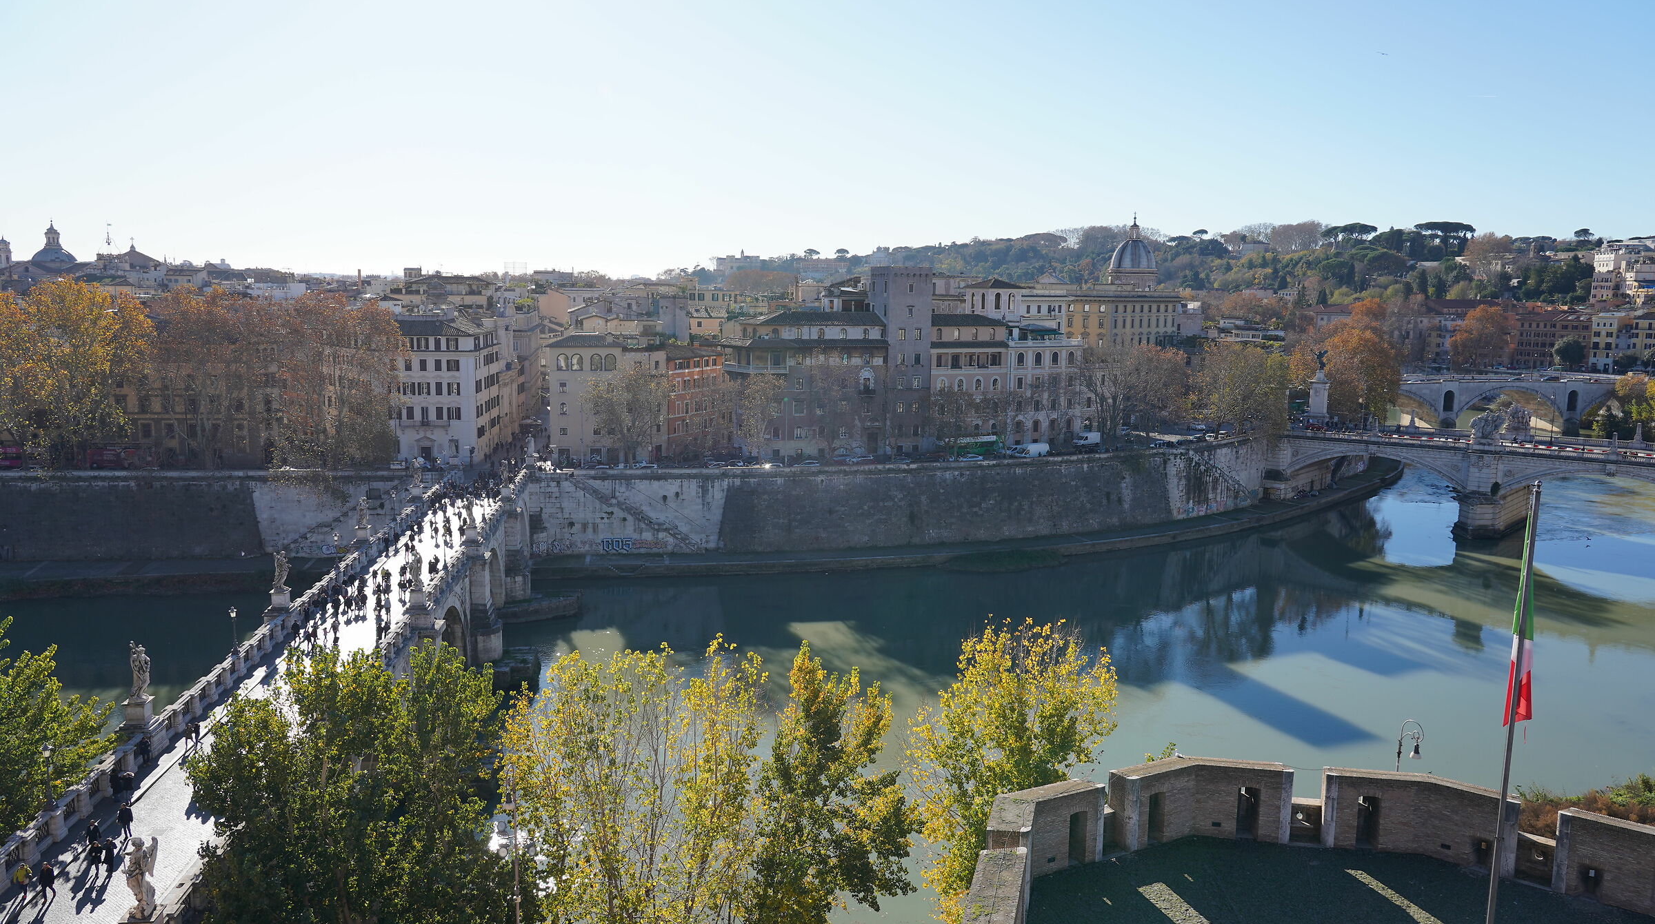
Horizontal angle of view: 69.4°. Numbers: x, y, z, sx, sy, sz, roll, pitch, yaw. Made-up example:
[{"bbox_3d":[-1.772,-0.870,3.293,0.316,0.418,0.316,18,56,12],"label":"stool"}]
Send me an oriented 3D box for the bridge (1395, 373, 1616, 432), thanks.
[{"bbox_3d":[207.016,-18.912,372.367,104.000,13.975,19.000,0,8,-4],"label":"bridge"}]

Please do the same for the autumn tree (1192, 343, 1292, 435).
[{"bbox_3d":[77.760,-13.300,224.290,17.000,18.000,15.000,4,9,19],"label":"autumn tree"}]

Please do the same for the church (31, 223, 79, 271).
[{"bbox_3d":[-276.620,-77.030,427.610,15.000,16.860,15.000,-5,10,-32],"label":"church"}]

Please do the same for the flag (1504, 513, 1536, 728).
[{"bbox_3d":[13.926,3.087,23.973,0.550,4.539,0.400,6,9,31],"label":"flag"}]

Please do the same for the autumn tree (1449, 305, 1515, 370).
[{"bbox_3d":[227.260,-43.090,415.180,20.000,22.370,18.000,5,10,28],"label":"autumn tree"}]

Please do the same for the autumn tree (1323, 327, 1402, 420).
[{"bbox_3d":[119.200,-19.550,266.490,15.500,20.770,15.000,5,9,24],"label":"autumn tree"}]

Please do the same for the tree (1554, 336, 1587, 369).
[{"bbox_3d":[255.321,-36.801,410.825,11.532,11.710,10.955,6,9,31],"label":"tree"}]

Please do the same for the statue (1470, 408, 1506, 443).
[{"bbox_3d":[117.250,-6.480,212.320,5.300,6.130,4.000,6,10,32],"label":"statue"}]

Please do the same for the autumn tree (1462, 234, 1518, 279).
[{"bbox_3d":[330.680,-103.030,597.040,23.000,22.290,21.000,5,10,28],"label":"autumn tree"}]

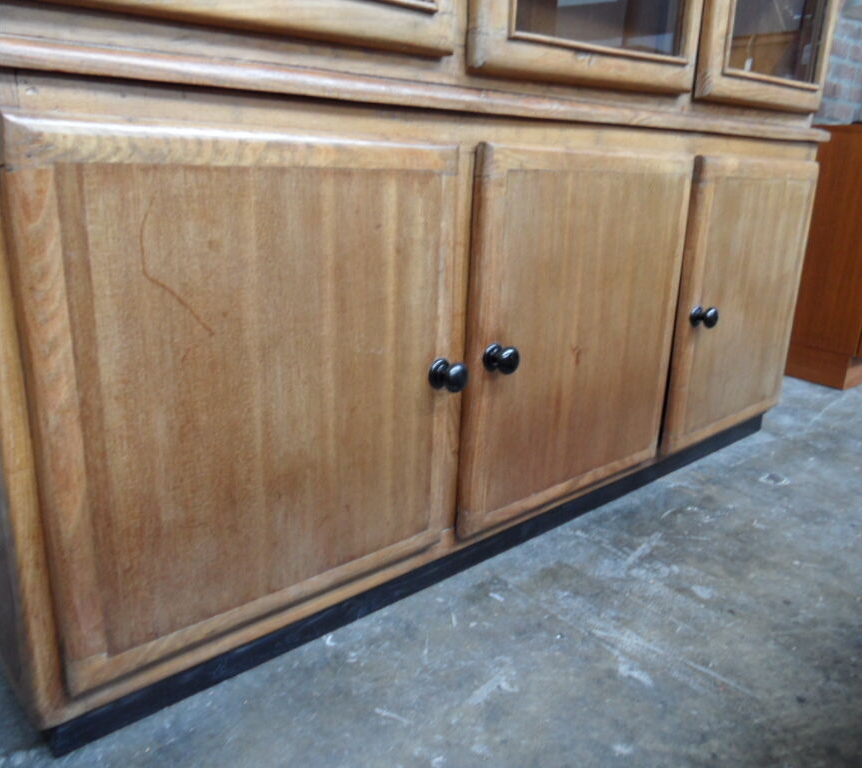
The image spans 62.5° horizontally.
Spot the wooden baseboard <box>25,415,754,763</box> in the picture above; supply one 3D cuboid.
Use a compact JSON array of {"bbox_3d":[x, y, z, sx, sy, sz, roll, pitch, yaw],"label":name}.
[{"bbox_3d":[0.216,0.246,1.337,1.704,0.043,0.030,-13,23,-39],"label":"wooden baseboard"}]

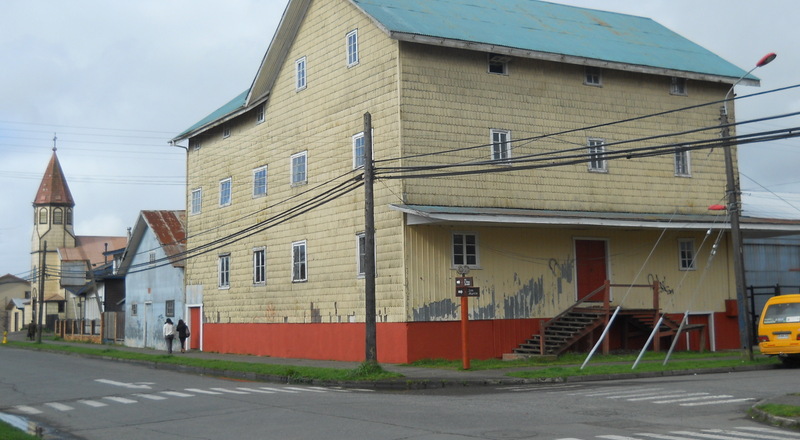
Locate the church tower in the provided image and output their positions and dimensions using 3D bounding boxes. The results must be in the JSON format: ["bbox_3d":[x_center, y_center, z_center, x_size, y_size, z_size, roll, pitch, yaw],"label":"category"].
[{"bbox_3d":[-34.337,1.161,100.812,3.700,18.700,3.700,1,-6,-27],"label":"church tower"}]

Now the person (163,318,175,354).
[{"bbox_3d":[-11.026,5.540,48.421,0.500,1.650,0.380,2,-6,-30],"label":"person"}]

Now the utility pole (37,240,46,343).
[{"bbox_3d":[-25.839,5.218,73.677,0.320,7.410,0.320,4,-6,-30],"label":"utility pole"}]

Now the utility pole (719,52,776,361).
[{"bbox_3d":[10.932,-0.343,30.764,0.550,9.150,2.100,2,-6,-30],"label":"utility pole"}]

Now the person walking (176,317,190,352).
[{"bbox_3d":[-10.274,5.532,48.353,0.580,1.620,0.420,2,-6,-30],"label":"person walking"}]

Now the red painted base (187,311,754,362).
[{"bbox_3d":[1.796,4.857,43.244,14.900,1.390,19.300,2,-6,-30],"label":"red painted base"}]

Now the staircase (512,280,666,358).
[{"bbox_3d":[6.258,3.277,33.773,5.500,2.450,1.750,2,-6,-30],"label":"staircase"}]

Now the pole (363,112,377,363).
[{"bbox_3d":[-0.919,0.556,30.358,0.320,7.629,0.320,-1,-5,0],"label":"pole"}]

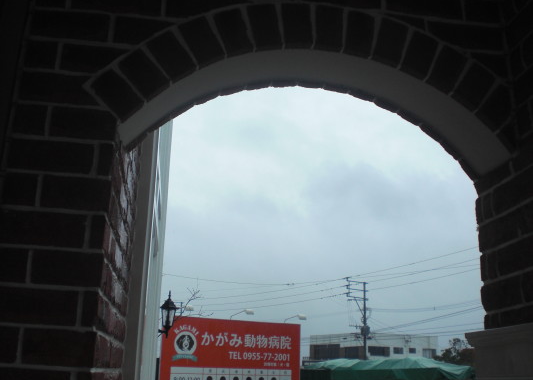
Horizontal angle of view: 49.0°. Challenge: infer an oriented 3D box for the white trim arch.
[{"bbox_3d":[0.141,-0.222,1.608,1.029,0.272,0.174,3,-18,-8],"label":"white trim arch"}]

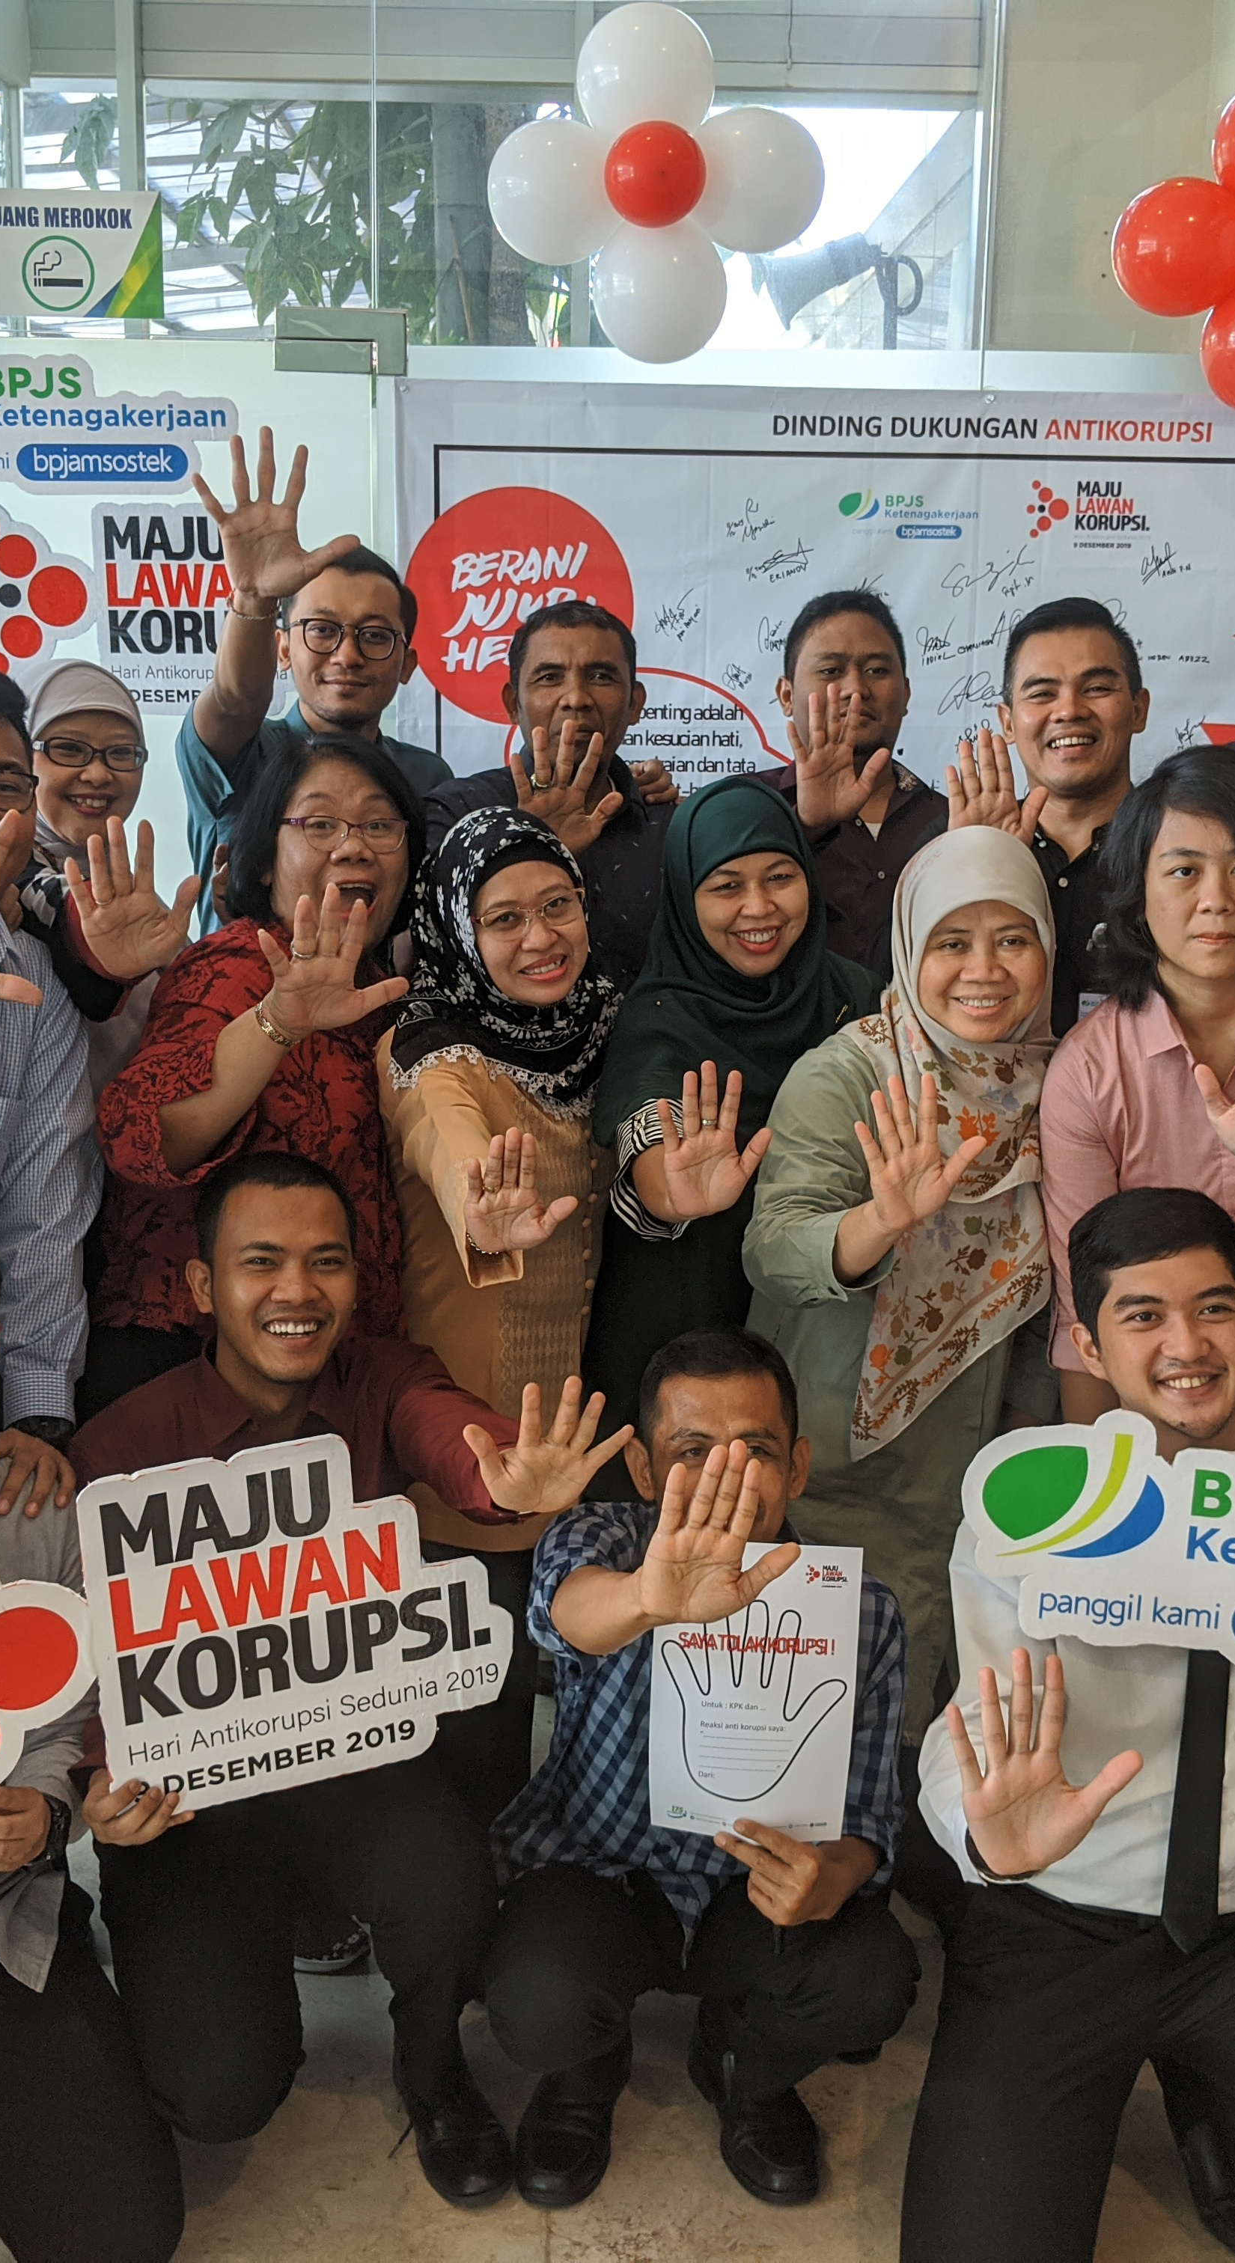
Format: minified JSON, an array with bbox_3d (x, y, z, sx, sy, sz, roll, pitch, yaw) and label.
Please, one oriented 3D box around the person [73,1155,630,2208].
[{"bbox_3d":[-0.280,0.576,2.494,0.560,1.110,0.720,-1,12,-8],"label":"person"}]

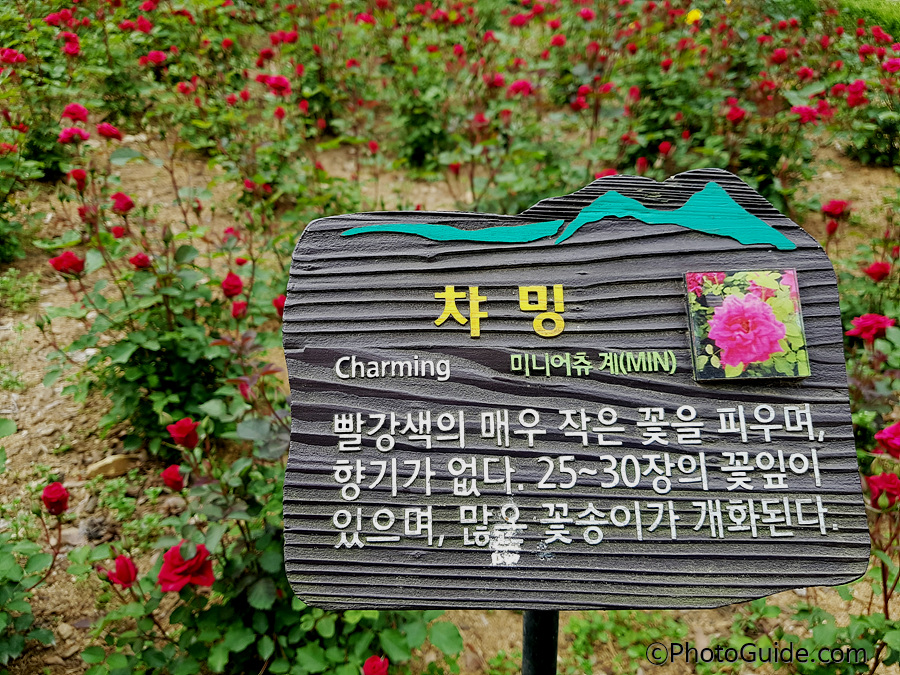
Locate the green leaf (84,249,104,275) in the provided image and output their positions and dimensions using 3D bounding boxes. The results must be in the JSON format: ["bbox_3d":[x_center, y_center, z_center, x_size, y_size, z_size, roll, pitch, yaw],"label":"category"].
[{"bbox_3d":[-0.552,-0.118,1.050,0.031,0.010,0.041,-22,84,-24],"label":"green leaf"}]

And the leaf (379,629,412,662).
[{"bbox_3d":[-0.077,0.433,0.950,0.041,0.009,0.051,-37,64,-27],"label":"leaf"}]

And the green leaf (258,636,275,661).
[{"bbox_3d":[-0.250,0.423,0.920,0.023,0.010,0.034,-21,62,-23],"label":"green leaf"}]

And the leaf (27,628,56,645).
[{"bbox_3d":[-0.648,0.473,1.070,0.043,0.009,0.022,21,45,3],"label":"leaf"}]

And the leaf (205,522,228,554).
[{"bbox_3d":[-0.263,0.226,0.760,0.028,0.010,0.038,-22,68,-23],"label":"leaf"}]

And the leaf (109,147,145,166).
[{"bbox_3d":[-0.550,-0.308,1.150,0.058,0.040,0.010,-19,-3,-20],"label":"leaf"}]

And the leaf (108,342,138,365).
[{"bbox_3d":[-0.533,0.026,1.100,0.050,0.010,0.042,-23,79,-24],"label":"leaf"}]

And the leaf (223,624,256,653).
[{"bbox_3d":[-0.296,0.423,0.950,0.041,0.009,0.036,-14,55,-22],"label":"leaf"}]

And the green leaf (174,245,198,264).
[{"bbox_3d":[-0.507,-0.160,1.300,0.040,0.009,0.048,33,62,2],"label":"green leaf"}]

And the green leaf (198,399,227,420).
[{"bbox_3d":[-0.334,0.101,0.950,0.040,0.010,0.034,-19,73,-20],"label":"green leaf"}]

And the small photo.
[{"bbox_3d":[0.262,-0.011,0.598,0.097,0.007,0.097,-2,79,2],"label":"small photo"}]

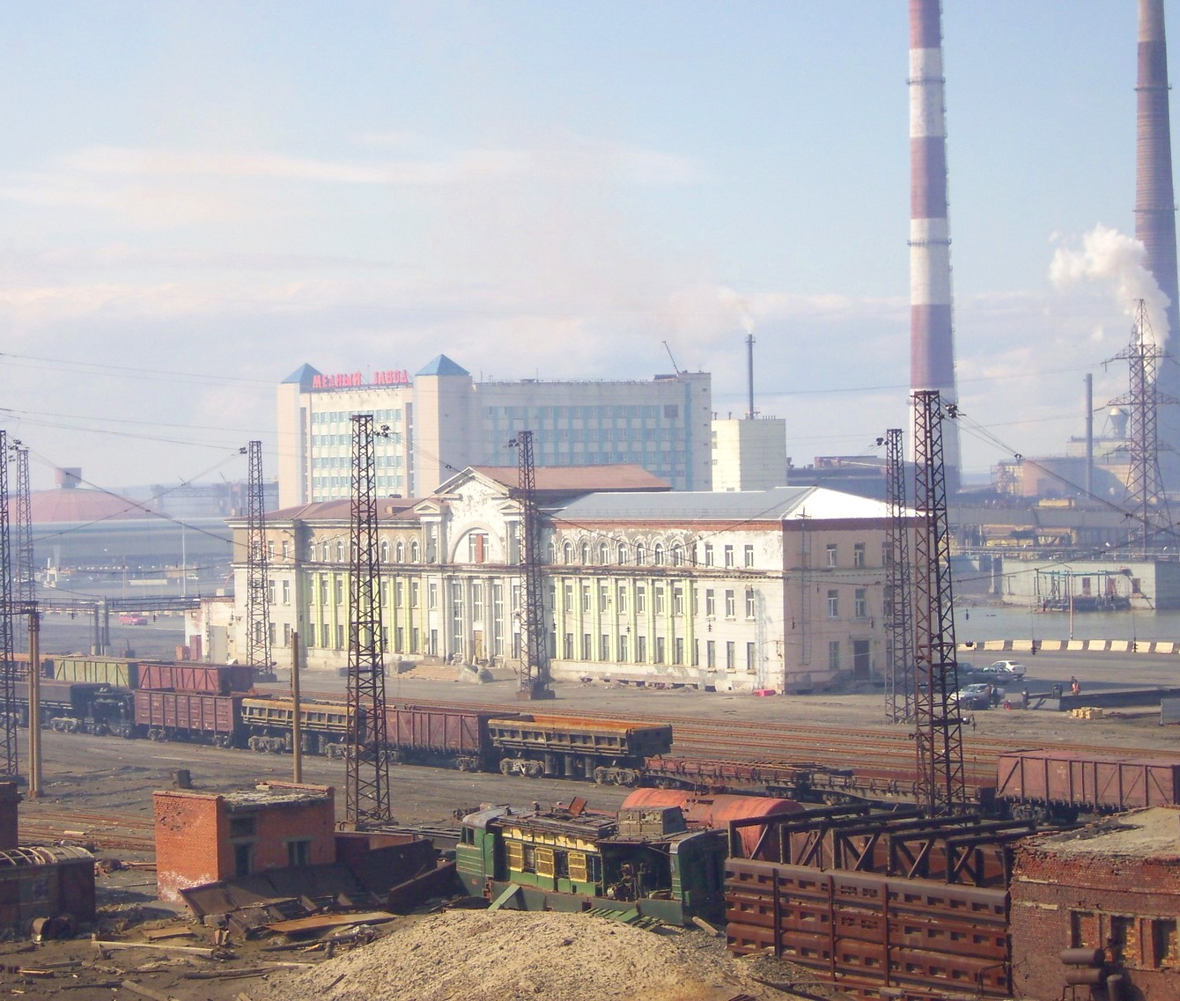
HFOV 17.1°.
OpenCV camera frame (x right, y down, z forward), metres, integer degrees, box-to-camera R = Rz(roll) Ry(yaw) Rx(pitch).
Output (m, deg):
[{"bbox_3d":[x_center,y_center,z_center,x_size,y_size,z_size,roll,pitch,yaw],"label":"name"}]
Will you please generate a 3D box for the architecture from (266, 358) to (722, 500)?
[{"bbox_3d":[-17.150,-6.070,695.080,57.000,37.600,53.000,-1,1,-35],"label":"architecture"}]

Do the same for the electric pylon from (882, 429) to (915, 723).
[{"bbox_3d":[21.160,5.090,270.300,1.900,20.000,1.150,-1,1,-35],"label":"electric pylon"}]

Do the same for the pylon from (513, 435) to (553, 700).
[{"bbox_3d":[-4.460,4.930,308.160,2.200,20.800,1.700,-1,1,-35],"label":"pylon"}]

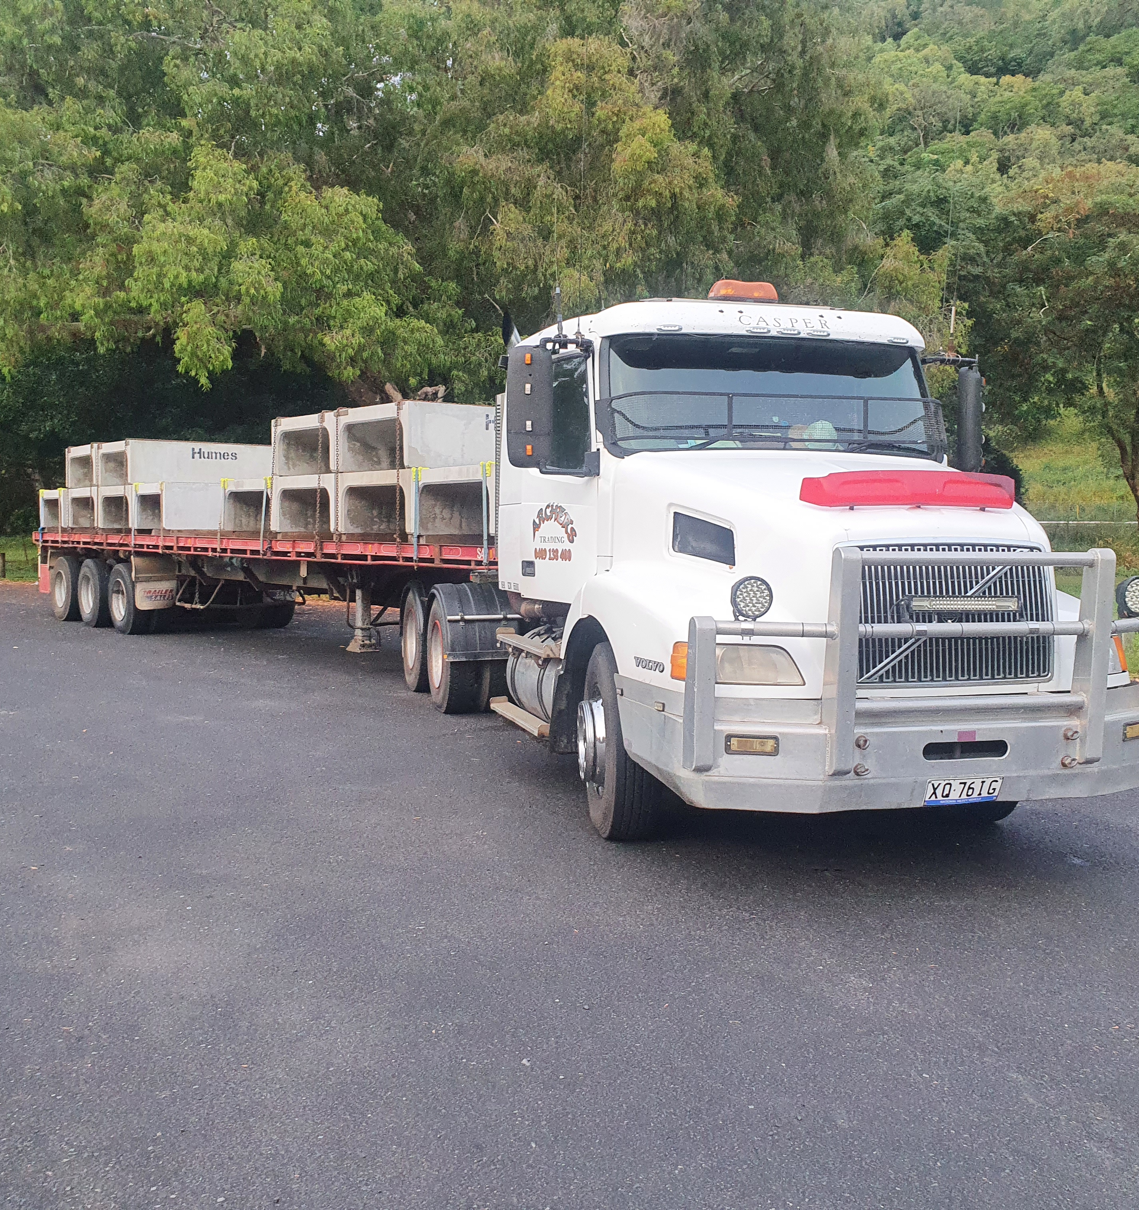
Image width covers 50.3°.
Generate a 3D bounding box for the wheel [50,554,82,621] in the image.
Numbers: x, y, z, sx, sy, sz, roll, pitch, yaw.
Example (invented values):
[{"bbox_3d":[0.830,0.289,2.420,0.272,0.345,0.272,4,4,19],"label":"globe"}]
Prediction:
[{"bbox_3d":[-8.058,-0.247,19.542,0.300,1.030,1.030,-2,5,-39],"label":"wheel"}]

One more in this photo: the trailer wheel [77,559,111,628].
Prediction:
[{"bbox_3d":[-7.188,-0.168,18.482,0.300,1.030,1.030,-2,5,-39],"label":"trailer wheel"}]

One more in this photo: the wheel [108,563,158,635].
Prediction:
[{"bbox_3d":[-6.318,-0.088,17.422,0.300,1.030,1.030,-2,5,-39],"label":"wheel"}]

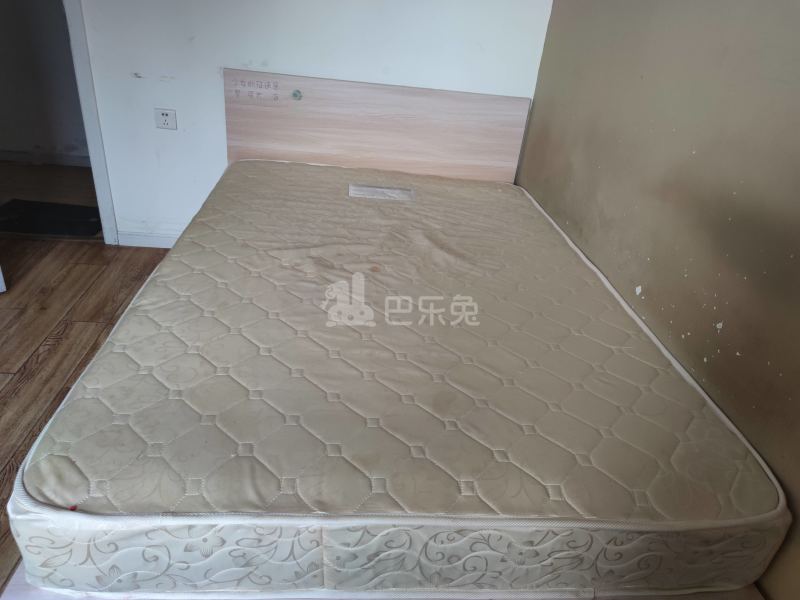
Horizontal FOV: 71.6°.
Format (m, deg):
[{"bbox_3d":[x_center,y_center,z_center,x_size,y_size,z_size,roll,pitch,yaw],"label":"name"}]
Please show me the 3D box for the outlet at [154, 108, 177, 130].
[{"bbox_3d":[-1.045,-0.804,2.476,0.087,0.087,0.013,3,30,-7],"label":"outlet"}]

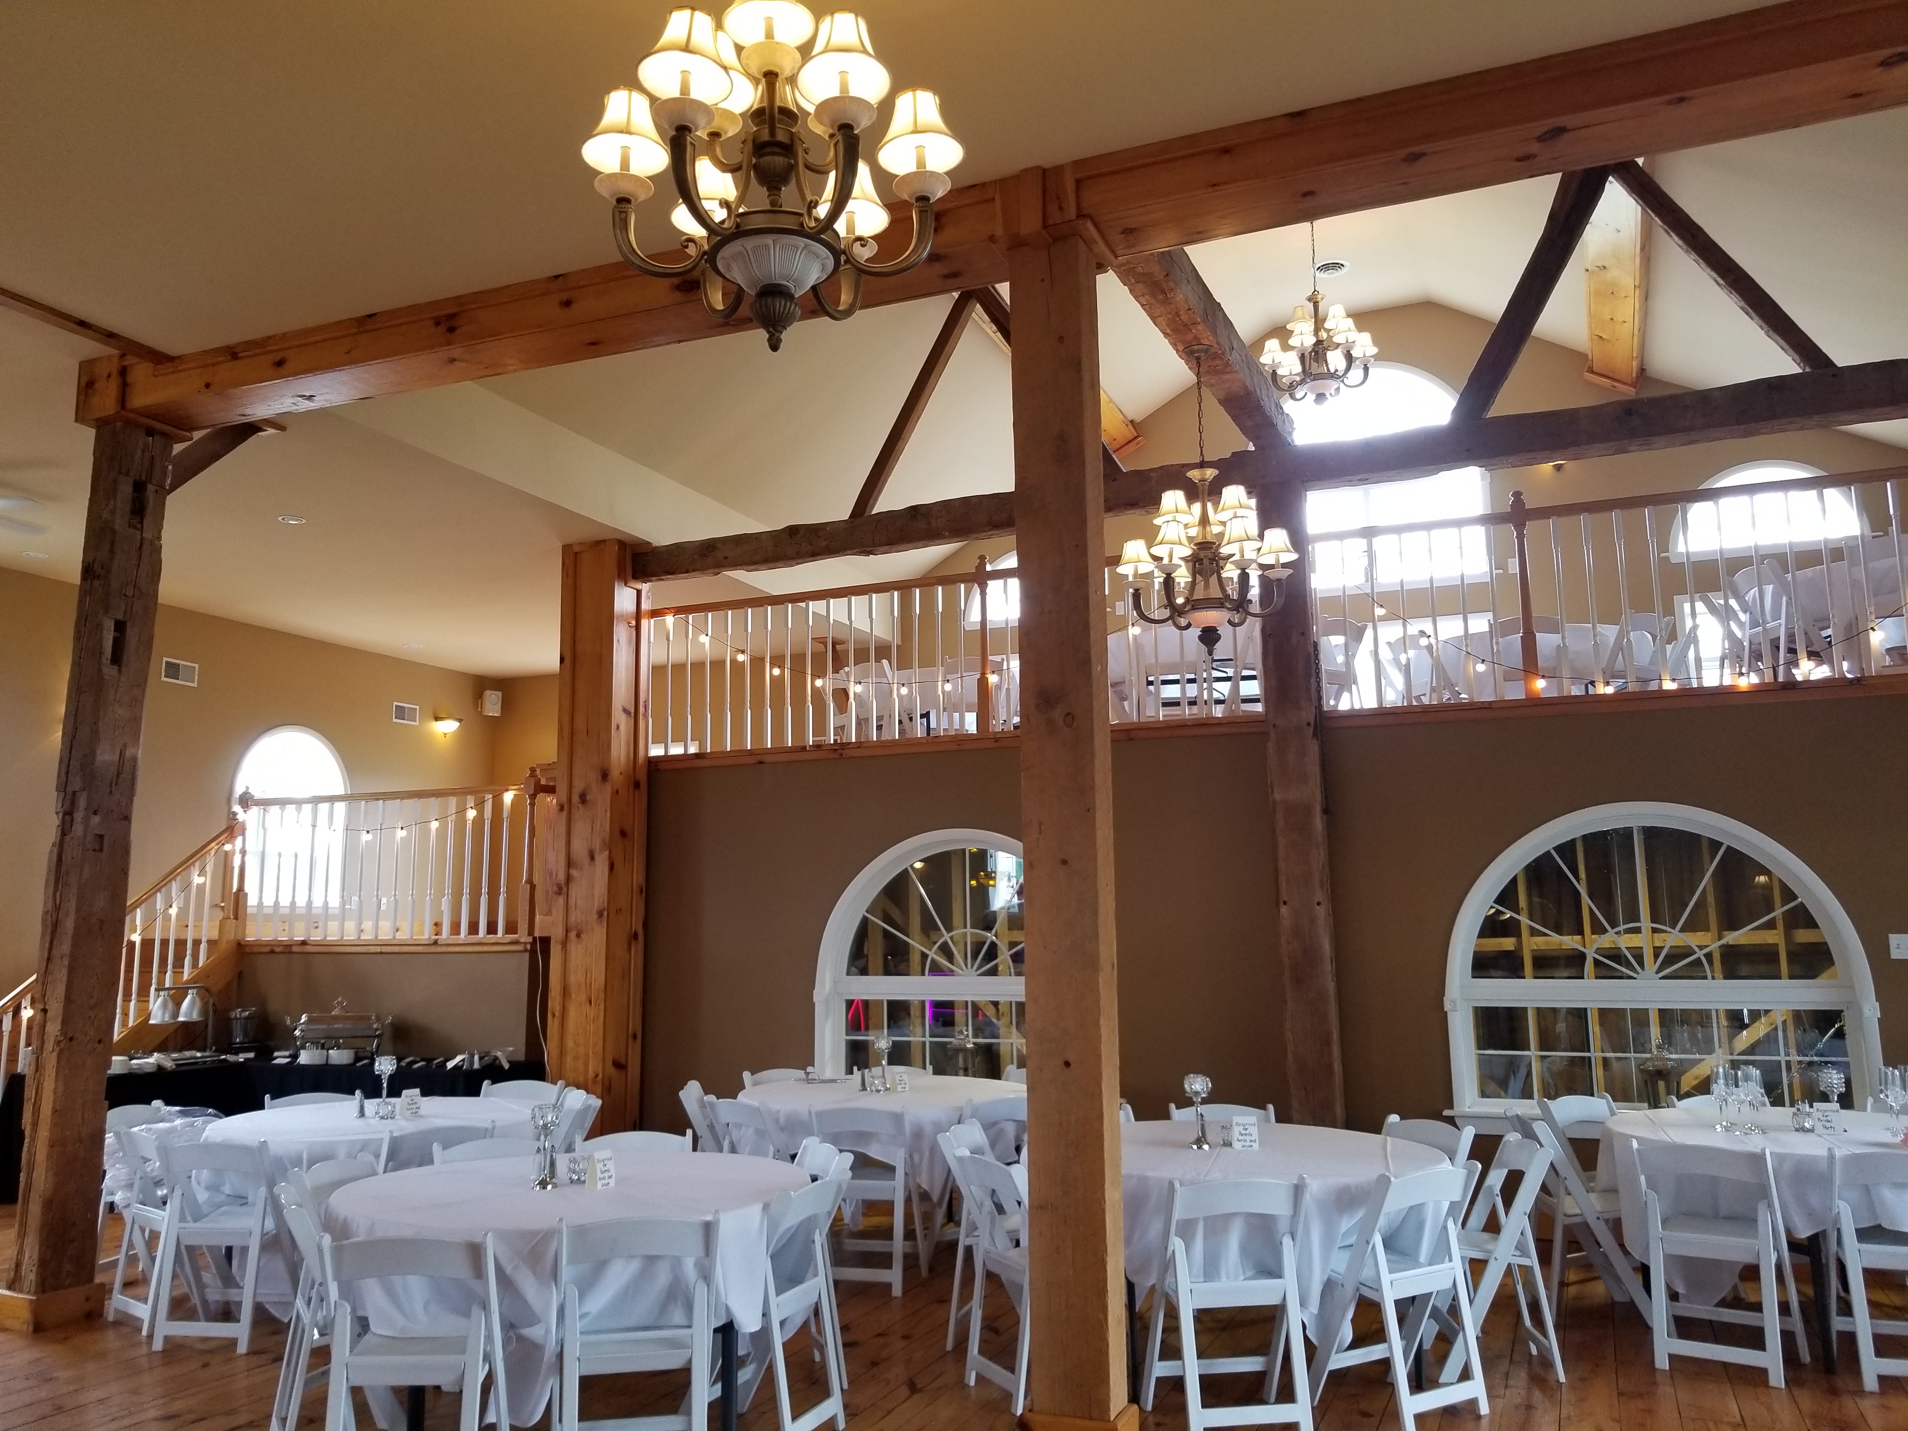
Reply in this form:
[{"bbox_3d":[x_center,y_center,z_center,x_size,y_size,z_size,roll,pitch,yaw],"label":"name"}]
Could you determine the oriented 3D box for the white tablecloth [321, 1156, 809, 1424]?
[{"bbox_3d":[-1.231,1.906,4.629,1.540,0.765,1.540,-4,-9,22],"label":"white tablecloth"}]

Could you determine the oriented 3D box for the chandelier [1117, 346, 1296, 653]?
[{"bbox_3d":[1.137,-0.989,6.521,0.810,1.442,0.810,-4,-10,22],"label":"chandelier"}]

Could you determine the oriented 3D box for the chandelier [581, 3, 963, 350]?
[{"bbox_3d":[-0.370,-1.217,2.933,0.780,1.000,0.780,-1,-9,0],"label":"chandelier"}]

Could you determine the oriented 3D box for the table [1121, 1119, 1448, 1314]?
[{"bbox_3d":[1.030,1.961,5.172,1.540,0.765,1.540,-4,-9,22],"label":"table"}]

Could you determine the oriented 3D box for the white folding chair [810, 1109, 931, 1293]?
[{"bbox_3d":[-0.379,2.165,6.502,0.445,0.780,0.460,-2,-9,12],"label":"white folding chair"}]

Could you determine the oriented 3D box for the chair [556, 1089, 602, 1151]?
[{"bbox_3d":[-2.038,2.255,7.040,0.450,0.785,0.445,5,-11,-32],"label":"chair"}]

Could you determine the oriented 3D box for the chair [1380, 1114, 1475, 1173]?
[{"bbox_3d":[1.746,2.013,5.625,0.460,0.780,0.445,4,-9,-27],"label":"chair"}]

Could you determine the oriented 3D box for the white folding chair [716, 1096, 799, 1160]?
[{"bbox_3d":[-0.903,2.261,6.976,0.470,0.780,0.450,7,-12,-41],"label":"white folding chair"}]

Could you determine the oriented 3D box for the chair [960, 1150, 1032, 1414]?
[{"bbox_3d":[0.312,1.937,5.009,0.460,0.780,0.445,3,-9,-25],"label":"chair"}]

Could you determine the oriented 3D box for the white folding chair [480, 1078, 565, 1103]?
[{"bbox_3d":[-2.376,2.370,7.563,0.450,0.780,0.470,-1,-9,3],"label":"white folding chair"}]

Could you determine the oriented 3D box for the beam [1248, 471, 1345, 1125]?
[{"bbox_3d":[1.878,0.662,7.762,0.250,4.120,0.250,-4,-10,22],"label":"beam"}]

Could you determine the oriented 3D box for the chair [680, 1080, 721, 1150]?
[{"bbox_3d":[-1.170,2.299,7.372,0.450,0.785,0.445,0,-9,-2],"label":"chair"}]

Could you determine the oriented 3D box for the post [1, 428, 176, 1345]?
[{"bbox_3d":[-3.807,0.639,6.280,0.270,3.830,0.270,-4,-10,22],"label":"post"}]

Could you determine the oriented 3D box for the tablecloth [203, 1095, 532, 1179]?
[{"bbox_3d":[-2.572,2.179,6.387,1.540,0.765,1.540,-4,-9,22],"label":"tablecloth"}]

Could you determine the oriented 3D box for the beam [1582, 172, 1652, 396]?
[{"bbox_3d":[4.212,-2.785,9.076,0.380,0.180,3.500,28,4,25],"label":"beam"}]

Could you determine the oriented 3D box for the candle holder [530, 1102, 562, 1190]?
[{"bbox_3d":[-1.318,1.381,4.642,0.105,0.280,0.105,-4,-10,22],"label":"candle holder"}]

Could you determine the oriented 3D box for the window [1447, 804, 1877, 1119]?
[{"bbox_3d":[3.512,1.257,7.262,2.000,1.620,0.180,-4,-10,22],"label":"window"}]

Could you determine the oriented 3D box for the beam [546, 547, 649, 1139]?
[{"bbox_3d":[-2.312,0.922,9.388,0.430,4.120,0.420,-4,-9,22],"label":"beam"}]

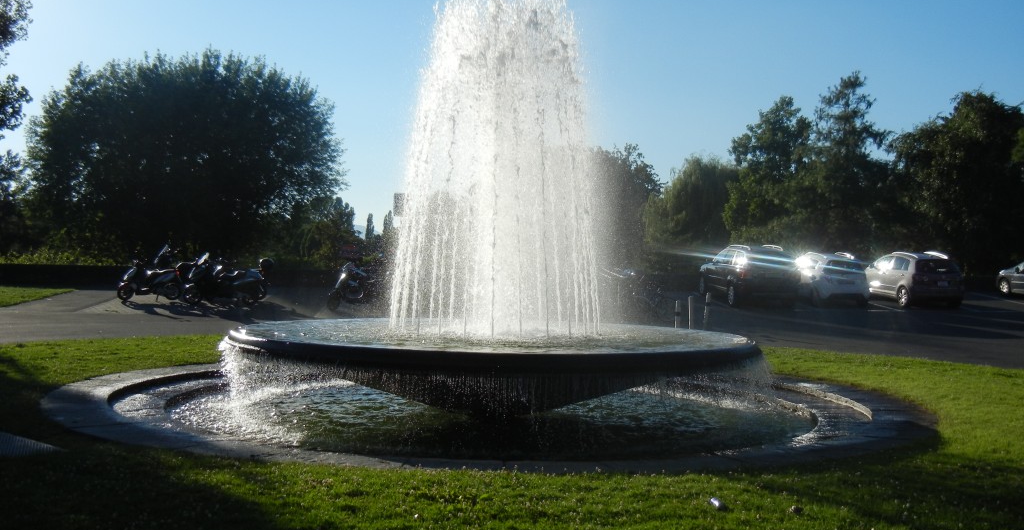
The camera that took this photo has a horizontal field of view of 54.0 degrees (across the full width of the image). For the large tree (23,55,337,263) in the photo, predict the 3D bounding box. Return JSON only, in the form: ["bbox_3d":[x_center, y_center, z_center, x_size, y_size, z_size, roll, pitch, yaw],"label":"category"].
[{"bbox_3d":[-14.044,-4.297,43.000,13.400,9.800,12.500,1,0,0],"label":"large tree"}]

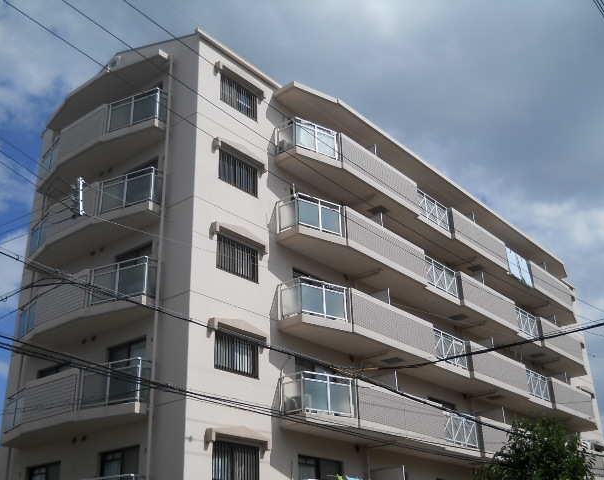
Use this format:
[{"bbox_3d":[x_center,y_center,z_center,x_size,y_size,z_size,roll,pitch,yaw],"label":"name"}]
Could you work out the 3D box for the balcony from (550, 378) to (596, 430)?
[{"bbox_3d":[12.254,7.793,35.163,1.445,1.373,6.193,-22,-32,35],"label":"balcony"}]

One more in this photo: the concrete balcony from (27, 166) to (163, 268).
[{"bbox_3d":[-6.494,-0.606,22.872,5.829,1.403,0.959,-20,-31,33],"label":"concrete balcony"}]

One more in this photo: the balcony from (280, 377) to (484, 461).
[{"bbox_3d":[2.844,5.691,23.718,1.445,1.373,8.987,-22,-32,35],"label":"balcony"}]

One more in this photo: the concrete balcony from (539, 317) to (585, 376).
[{"bbox_3d":[12.075,5.198,36.150,1.360,1.392,6.472,-22,-32,35],"label":"concrete balcony"}]

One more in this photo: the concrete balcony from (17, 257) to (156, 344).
[{"bbox_3d":[-6.425,1.947,21.721,5.874,1.386,1.140,-22,-32,35],"label":"concrete balcony"}]

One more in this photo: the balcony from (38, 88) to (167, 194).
[{"bbox_3d":[-6.593,-3.094,24.154,5.874,1.386,1.140,-22,-32,35],"label":"balcony"}]

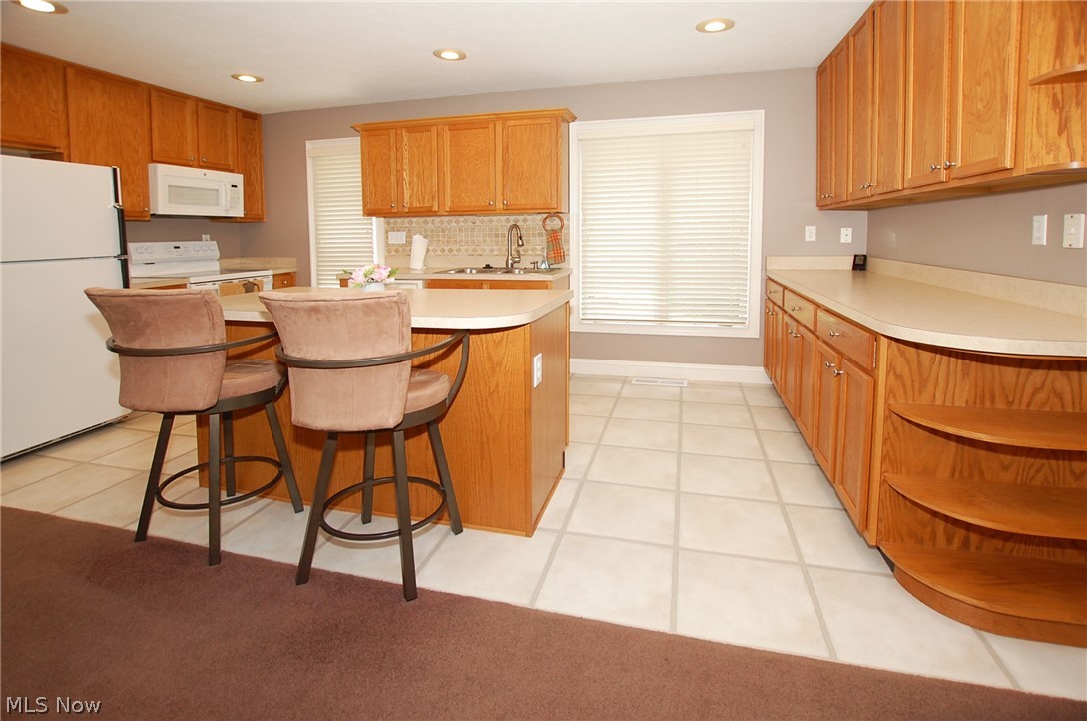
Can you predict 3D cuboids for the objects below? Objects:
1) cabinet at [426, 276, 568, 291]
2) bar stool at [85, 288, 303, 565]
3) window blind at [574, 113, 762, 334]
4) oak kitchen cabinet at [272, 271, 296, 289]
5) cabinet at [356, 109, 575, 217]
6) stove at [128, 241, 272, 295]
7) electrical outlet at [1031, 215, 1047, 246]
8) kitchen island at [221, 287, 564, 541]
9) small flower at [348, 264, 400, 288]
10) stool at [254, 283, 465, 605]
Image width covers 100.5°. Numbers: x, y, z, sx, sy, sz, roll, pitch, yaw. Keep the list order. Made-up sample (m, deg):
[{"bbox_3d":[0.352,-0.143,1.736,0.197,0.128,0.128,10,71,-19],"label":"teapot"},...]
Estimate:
[{"bbox_3d":[-0.407,-0.310,4.294,1.118,0.926,0.639,3,10,15],"label":"cabinet"},{"bbox_3d":[-1.418,0.207,1.893,0.565,1.070,0.580,1,10,7],"label":"bar stool"},{"bbox_3d":[1.073,-1.192,4.059,1.560,1.810,0.080,3,10,15],"label":"window blind"},{"bbox_3d":[-3.204,-0.505,5.040,0.634,0.926,0.333,3,10,15],"label":"oak kitchen cabinet"},{"bbox_3d":[-0.728,-1.767,4.159,2.049,0.822,0.379,3,10,15],"label":"cabinet"},{"bbox_3d":[-3.268,-0.512,4.429,0.686,1.238,0.832,3,10,15],"label":"stove"},{"bbox_3d":[1.950,-0.513,1.782,0.012,0.120,0.078,3,10,15],"label":"electrical outlet"},{"bbox_3d":[-0.880,0.158,2.438,1.804,0.951,1.061,3,10,15],"label":"kitchen island"},{"bbox_3d":[-0.958,-0.474,2.570,0.260,0.180,0.240,3,10,15],"label":"small flower"},{"bbox_3d":[-0.628,0.256,1.710,0.565,1.070,0.580,1,10,7],"label":"stool"}]

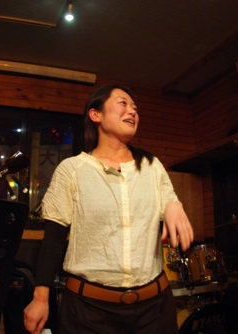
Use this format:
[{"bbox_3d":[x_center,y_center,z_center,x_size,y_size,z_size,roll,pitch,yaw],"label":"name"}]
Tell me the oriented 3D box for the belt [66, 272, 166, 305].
[{"bbox_3d":[-0.008,0.361,1.100,0.325,0.055,0.220,2,4,-15],"label":"belt"}]

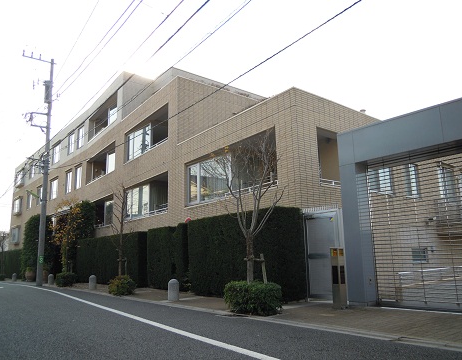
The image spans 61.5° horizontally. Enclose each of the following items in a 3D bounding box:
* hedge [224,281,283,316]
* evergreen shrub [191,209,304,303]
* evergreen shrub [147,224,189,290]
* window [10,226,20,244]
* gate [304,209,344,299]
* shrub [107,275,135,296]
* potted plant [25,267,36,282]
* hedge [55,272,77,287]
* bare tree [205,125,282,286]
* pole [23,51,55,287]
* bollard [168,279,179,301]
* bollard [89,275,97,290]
[{"bbox_3d":[0.440,2.473,8.263,0.750,0.640,1.150,7,-14,-36],"label":"hedge"},{"bbox_3d":[0.282,2.236,11.530,0.800,2.370,4.300,7,-14,-36],"label":"evergreen shrub"},{"bbox_3d":[-2.275,3.030,15.213,0.800,2.420,2.800,7,-14,-36],"label":"evergreen shrub"},{"bbox_3d":[-22.672,5.817,40.700,1.650,1.750,0.300,-10,-15,39],"label":"window"},{"bbox_3d":[2.370,1.947,10.213,0.150,2.300,1.100,8,-15,-39],"label":"gate"},{"bbox_3d":[-4.037,3.824,14.365,0.850,0.750,1.000,7,-14,-36],"label":"shrub"},{"bbox_3d":[-14.624,6.932,28.447,0.720,1.020,0.720,7,-14,-36],"label":"potted plant"},{"bbox_3d":[-9.058,5.455,21.506,0.950,0.750,1.250,7,-14,-36],"label":"hedge"},{"bbox_3d":[0.331,0.877,8.585,1.450,3.900,1.500,7,-14,-36],"label":"bare tree"},{"bbox_3d":[-11.706,-0.823,23.429,1.900,14.000,0.700,7,-14,-36],"label":"pole"},{"bbox_3d":[-1.683,3.206,11.391,0.300,0.610,0.300,-1,-11,0],"label":"bollard"},{"bbox_3d":[-6.170,4.595,17.431,0.300,0.610,0.300,7,-14,-36],"label":"bollard"}]

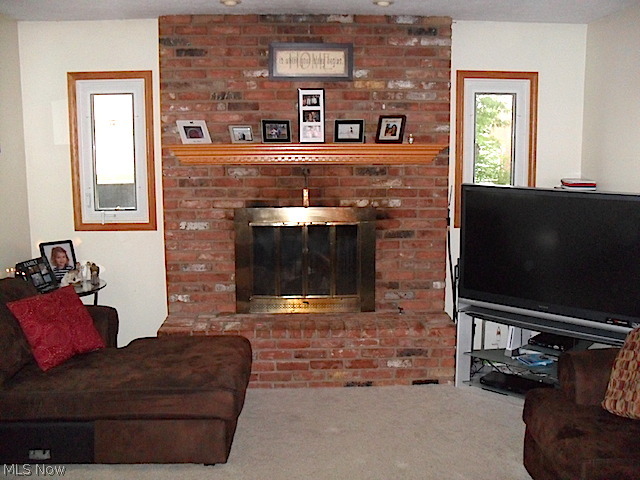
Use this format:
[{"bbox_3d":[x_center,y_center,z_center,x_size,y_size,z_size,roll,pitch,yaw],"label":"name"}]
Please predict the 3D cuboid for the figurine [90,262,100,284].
[{"bbox_3d":[-1.466,0.223,4.215,0.060,0.137,0.050,-2,7,-16],"label":"figurine"}]

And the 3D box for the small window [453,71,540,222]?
[{"bbox_3d":[1.264,-0.642,4.658,0.587,1.110,0.080,-1,7,-2],"label":"small window"}]

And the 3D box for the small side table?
[{"bbox_3d":[-1.681,0.625,4.170,0.600,0.650,0.600,-1,7,-2],"label":"small side table"}]

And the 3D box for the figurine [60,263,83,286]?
[{"bbox_3d":[-1.597,0.229,4.149,0.135,0.145,0.080,-2,7,-16],"label":"figurine"}]

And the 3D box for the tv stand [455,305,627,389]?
[{"bbox_3d":[1.420,0.719,3.885,1.100,0.500,0.450,6,9,43],"label":"tv stand"}]

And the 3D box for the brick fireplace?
[{"bbox_3d":[-0.082,-0.287,4.327,1.960,2.410,0.619,-1,7,-2],"label":"brick fireplace"}]

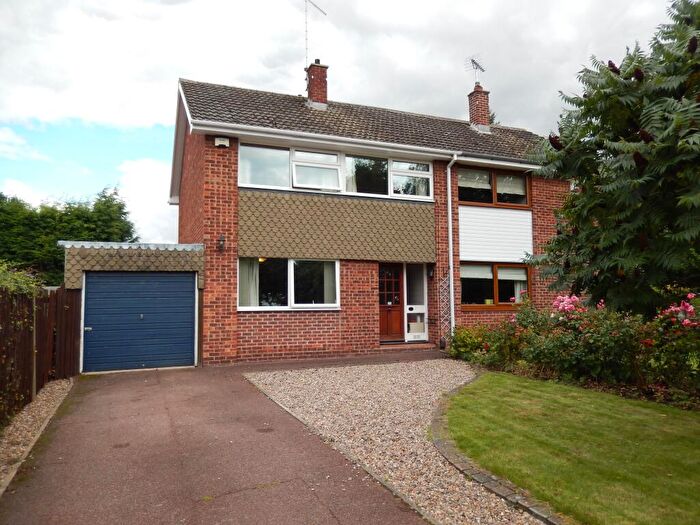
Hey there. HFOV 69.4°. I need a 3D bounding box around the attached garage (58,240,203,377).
[{"bbox_3d":[-5.159,1.044,12.137,2.650,2.500,5.200,1,-5,-22],"label":"attached garage"}]

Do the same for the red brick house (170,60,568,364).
[{"bbox_3d":[0.832,-1.926,16.318,12.100,8.800,8.300,1,-5,-22],"label":"red brick house"}]

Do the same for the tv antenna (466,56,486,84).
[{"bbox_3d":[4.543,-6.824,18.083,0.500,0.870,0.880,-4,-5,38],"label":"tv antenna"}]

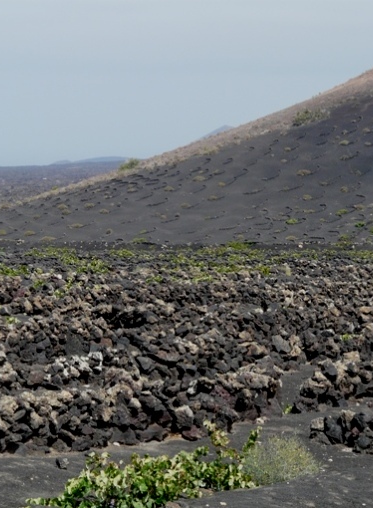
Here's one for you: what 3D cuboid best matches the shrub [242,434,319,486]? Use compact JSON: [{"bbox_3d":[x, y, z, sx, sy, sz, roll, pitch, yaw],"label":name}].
[{"bbox_3d":[1.016,2.232,26.000,0.810,0.510,0.740,0,2,0],"label":"shrub"}]

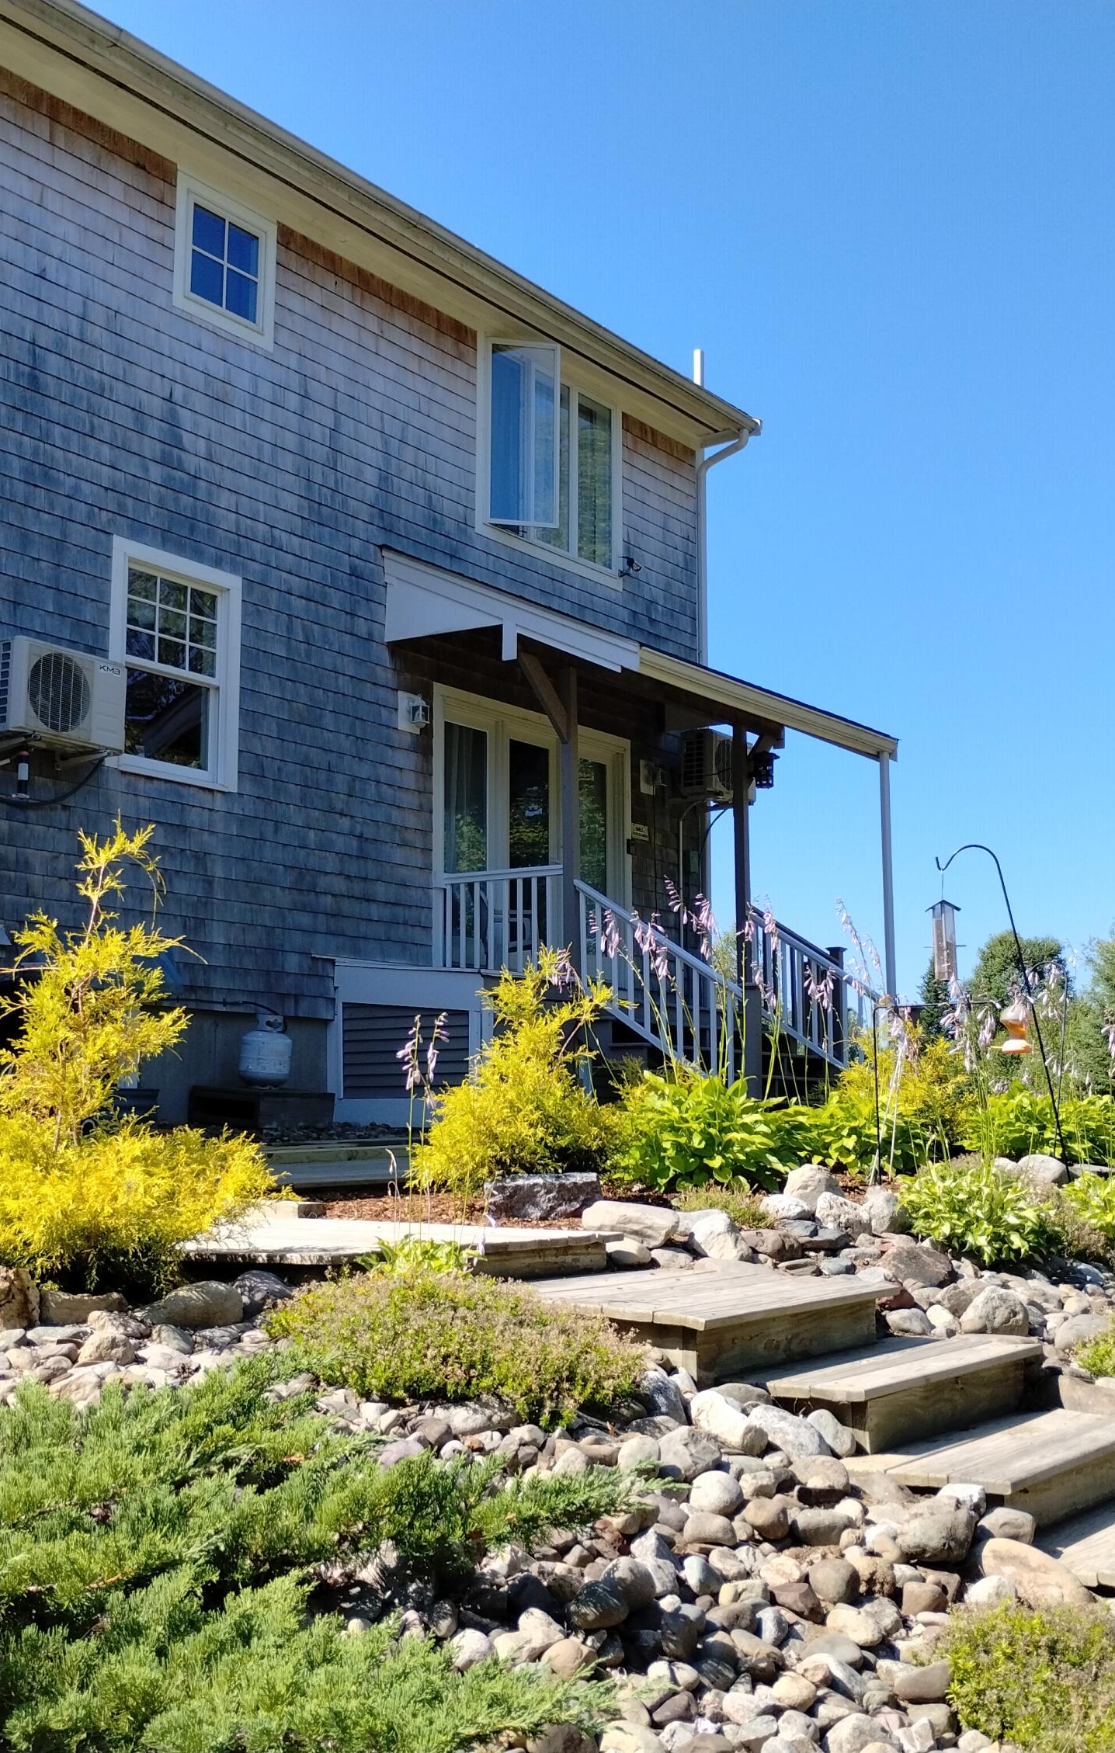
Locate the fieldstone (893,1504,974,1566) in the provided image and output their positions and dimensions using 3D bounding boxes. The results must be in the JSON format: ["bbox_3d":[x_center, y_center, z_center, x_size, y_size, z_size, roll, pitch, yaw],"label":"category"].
[{"bbox_3d":[0.719,1.256,3.600,0.150,0.118,0.125,-2,-8,11],"label":"fieldstone"}]

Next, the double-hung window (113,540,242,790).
[{"bbox_3d":[-2.338,-1.282,11.606,0.060,1.410,1.050,-7,-11,36],"label":"double-hung window"}]

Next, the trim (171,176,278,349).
[{"bbox_3d":[-2.146,-3.991,12.280,0.100,0.910,0.860,-7,-11,36],"label":"trim"}]

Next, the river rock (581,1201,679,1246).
[{"bbox_3d":[0.244,1.176,6.400,0.330,0.150,0.210,0,-8,2],"label":"river rock"}]

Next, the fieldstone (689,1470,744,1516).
[{"bbox_3d":[0.297,1.143,3.500,0.100,0.088,0.090,-1,-8,5],"label":"fieldstone"}]

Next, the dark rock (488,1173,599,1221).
[{"bbox_3d":[-0.064,1.516,8.900,0.540,0.210,0.320,0,-9,0],"label":"dark rock"}]

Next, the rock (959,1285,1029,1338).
[{"bbox_3d":[1.155,1.158,5.000,0.190,0.140,0.165,-2,-8,13],"label":"rock"}]

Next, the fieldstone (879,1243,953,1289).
[{"bbox_3d":[0.991,1.076,5.200,0.205,0.130,0.165,-1,-8,10],"label":"fieldstone"}]

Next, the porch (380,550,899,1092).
[{"bbox_3d":[0.913,-0.168,13.874,2.500,4.080,3.820,-6,-9,35],"label":"porch"}]

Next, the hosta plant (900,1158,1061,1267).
[{"bbox_3d":[1.323,1.053,5.900,0.500,0.330,0.480,-2,-8,12],"label":"hosta plant"}]

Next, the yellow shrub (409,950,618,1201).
[{"bbox_3d":[-0.222,1.024,9.600,1.050,1.270,1.000,0,-9,-1],"label":"yellow shrub"}]

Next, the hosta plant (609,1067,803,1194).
[{"bbox_3d":[0.770,1.319,9.800,0.990,0.640,0.920,-1,-9,4],"label":"hosta plant"}]

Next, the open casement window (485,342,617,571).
[{"bbox_3d":[0.117,-3.307,14.988,0.420,1.450,1.680,-7,-11,36],"label":"open casement window"}]

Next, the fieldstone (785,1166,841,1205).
[{"bbox_3d":[0.972,1.188,7.200,0.215,0.165,0.180,-1,-8,8],"label":"fieldstone"}]

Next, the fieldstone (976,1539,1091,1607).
[{"bbox_3d":[0.883,1.292,3.500,0.220,0.125,0.170,-2,-8,13],"label":"fieldstone"}]

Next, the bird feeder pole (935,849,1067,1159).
[{"bbox_3d":[2.123,0.617,9.000,0.620,1.570,0.200,-2,-9,13],"label":"bird feeder pole"}]

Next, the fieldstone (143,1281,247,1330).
[{"bbox_3d":[-0.791,0.934,4.100,0.230,0.115,0.170,1,-8,-11],"label":"fieldstone"}]

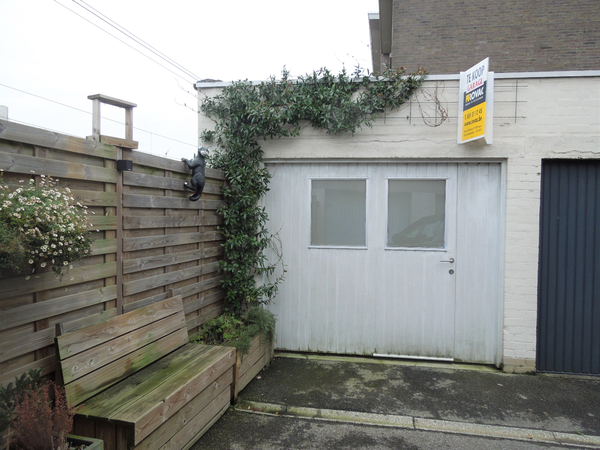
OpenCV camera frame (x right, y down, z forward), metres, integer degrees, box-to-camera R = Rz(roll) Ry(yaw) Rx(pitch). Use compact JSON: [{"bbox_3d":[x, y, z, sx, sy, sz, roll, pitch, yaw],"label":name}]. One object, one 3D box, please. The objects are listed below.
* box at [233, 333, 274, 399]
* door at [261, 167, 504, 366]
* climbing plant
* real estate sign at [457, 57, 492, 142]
[{"bbox_3d":[-0.678,1.206,4.125,0.606,0.404,1.010,1,2,15],"label":"box"},{"bbox_3d":[0.819,0.355,4.515,2.454,2.060,0.081,1,2,9],"label":"door"},{"bbox_3d":[0.084,-0.358,4.365,2.262,2.475,0.364,1,2,9],"label":"climbing plant"},{"bbox_3d":[1.702,-1.139,4.058,0.353,0.717,0.404,1,2,9],"label":"real estate sign"}]

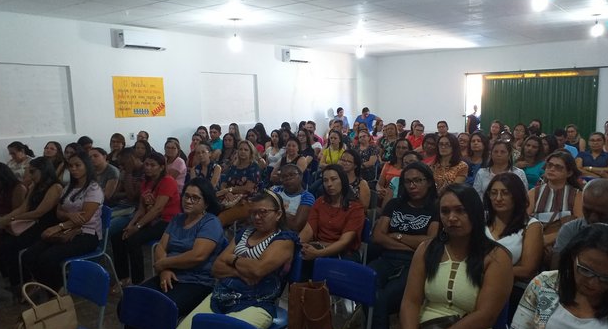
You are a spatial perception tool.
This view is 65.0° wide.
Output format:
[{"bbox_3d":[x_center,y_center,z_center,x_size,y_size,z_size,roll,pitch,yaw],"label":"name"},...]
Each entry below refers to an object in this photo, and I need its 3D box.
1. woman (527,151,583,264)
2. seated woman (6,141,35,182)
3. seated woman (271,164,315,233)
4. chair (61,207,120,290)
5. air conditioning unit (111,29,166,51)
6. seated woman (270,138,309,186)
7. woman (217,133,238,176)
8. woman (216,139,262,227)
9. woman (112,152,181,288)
[{"bbox_3d":[1.979,0.553,3.802,0.500,1.260,0.800,5,10,35],"label":"woman"},{"bbox_3d":[-3.309,0.419,5.426,0.500,1.220,0.780,6,10,38],"label":"seated woman"},{"bbox_3d":[-0.230,0.645,3.681,0.500,1.220,0.780,4,10,36],"label":"seated woman"},{"bbox_3d":[-1.863,0.758,3.957,0.440,0.820,0.530,4,9,36],"label":"chair"},{"bbox_3d":[-2.649,-2.012,7.722,0.230,0.280,0.830,4,10,36],"label":"air conditioning unit"},{"bbox_3d":[-0.246,0.330,5.517,0.520,1.250,0.780,4,9,30],"label":"seated woman"},{"bbox_3d":[-1.116,0.230,6.329,0.520,1.250,0.780,4,9,30],"label":"woman"},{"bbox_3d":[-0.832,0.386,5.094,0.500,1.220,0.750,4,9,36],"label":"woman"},{"bbox_3d":[-1.492,0.540,4.575,0.500,1.250,0.780,3,9,29],"label":"woman"}]

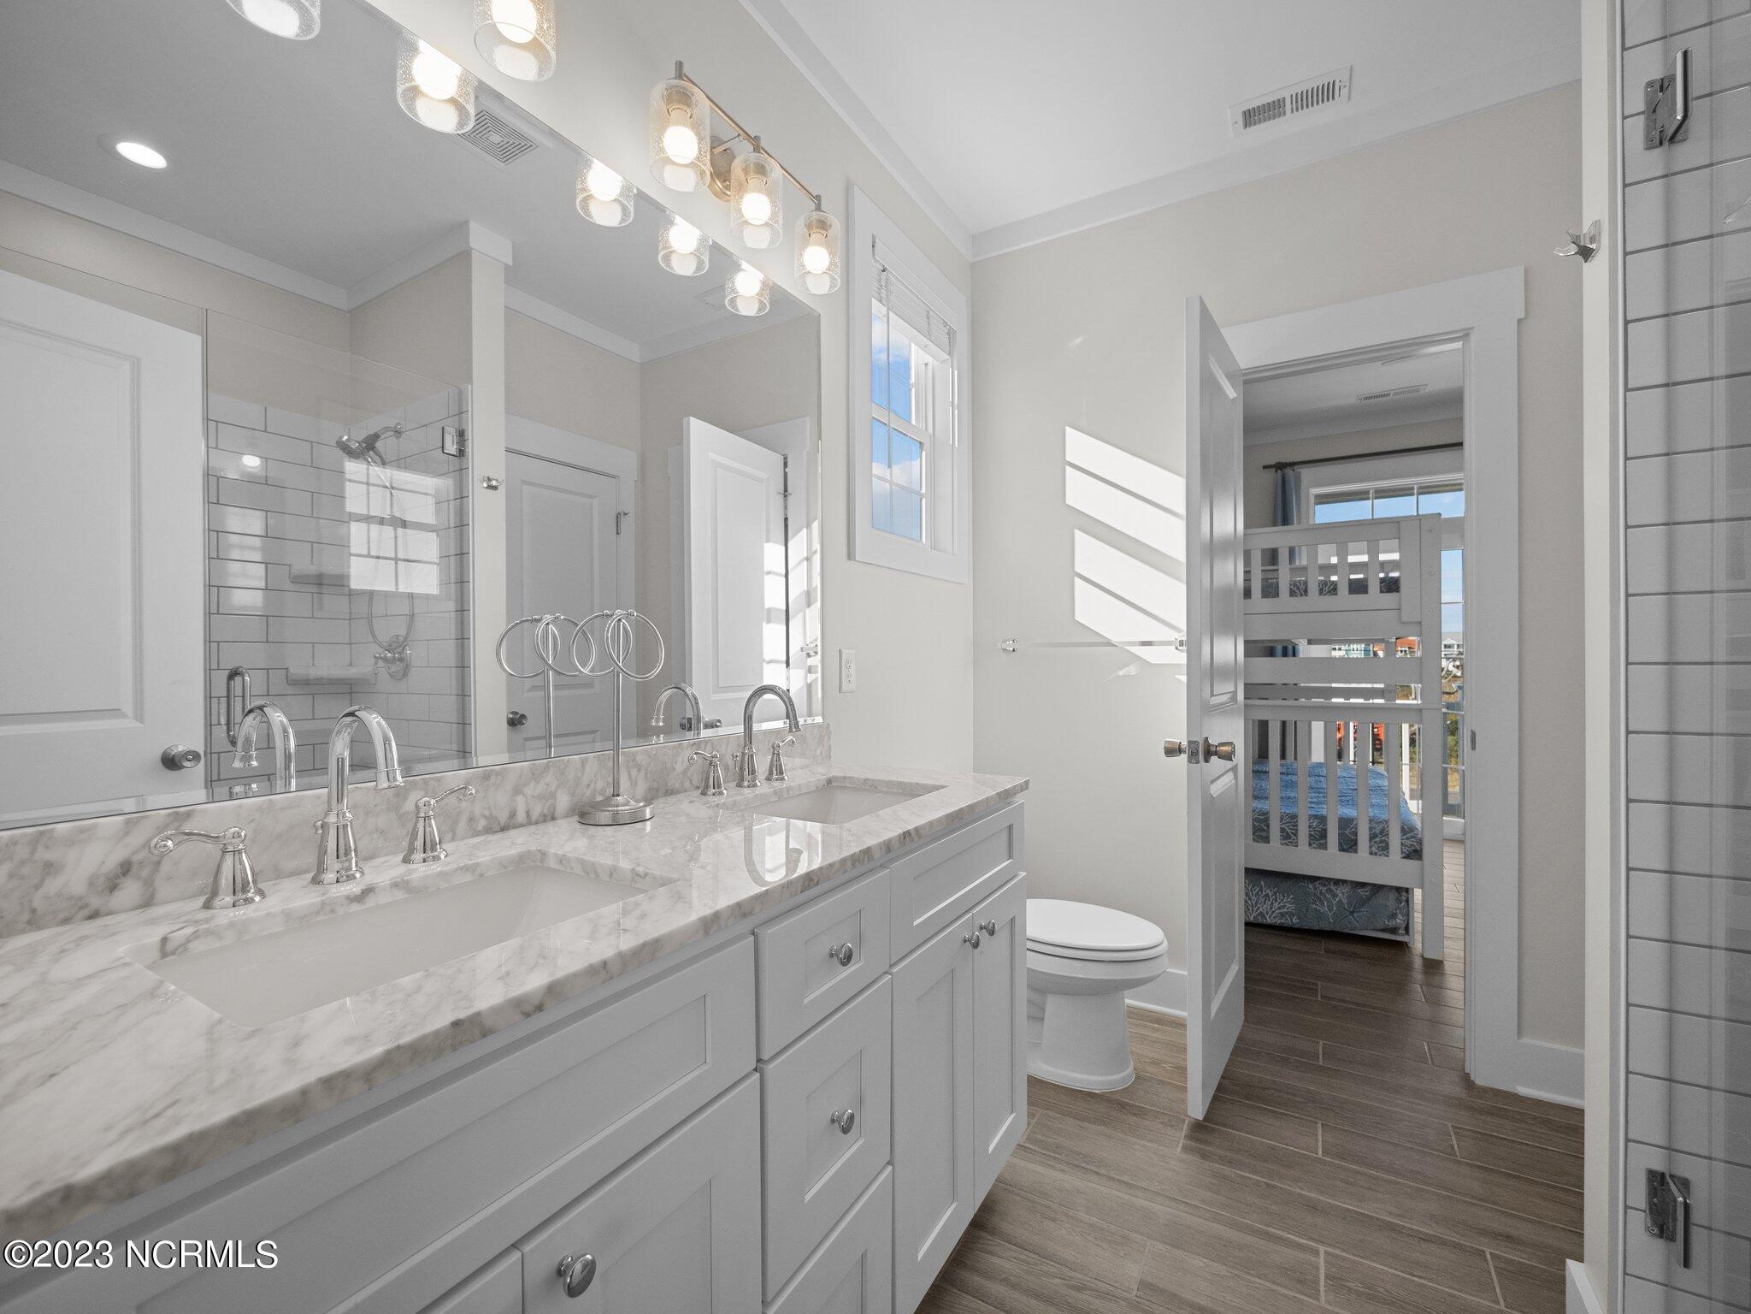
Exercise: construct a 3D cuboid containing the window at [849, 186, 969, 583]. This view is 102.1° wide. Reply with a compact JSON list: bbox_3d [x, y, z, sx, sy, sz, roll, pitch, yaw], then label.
[{"bbox_3d":[0.097,-0.800,2.345,0.110,1.056,0.758,0,0,32],"label":"window"}]

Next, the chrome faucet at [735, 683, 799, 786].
[{"bbox_3d":[-0.231,0.168,1.500,0.176,0.220,0.054,0,0,32],"label":"chrome faucet"}]

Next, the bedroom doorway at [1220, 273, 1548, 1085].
[{"bbox_3d":[1.374,0.060,2.140,0.853,2.182,0.140,0,0,32],"label":"bedroom doorway"}]

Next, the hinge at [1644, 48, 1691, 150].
[{"bbox_3d":[1.121,-0.784,0.992,0.049,0.099,0.064,0,0,32],"label":"hinge"}]

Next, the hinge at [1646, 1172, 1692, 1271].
[{"bbox_3d":[1.125,0.795,0.995,0.049,0.098,0.064,0,0,32],"label":"hinge"}]

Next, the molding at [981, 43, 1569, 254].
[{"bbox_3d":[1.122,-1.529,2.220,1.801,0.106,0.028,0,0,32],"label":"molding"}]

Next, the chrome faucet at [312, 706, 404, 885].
[{"bbox_3d":[-0.627,0.170,0.864,0.176,0.220,0.054,0,0,32],"label":"chrome faucet"}]

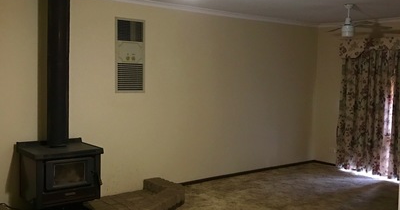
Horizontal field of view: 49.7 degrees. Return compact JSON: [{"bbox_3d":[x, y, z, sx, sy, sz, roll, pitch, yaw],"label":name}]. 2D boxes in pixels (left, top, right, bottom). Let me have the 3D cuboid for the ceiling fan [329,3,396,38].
[{"bbox_3d":[1.839,-1.034,5.342,1.100,0.410,1.100,1,4,-9],"label":"ceiling fan"}]

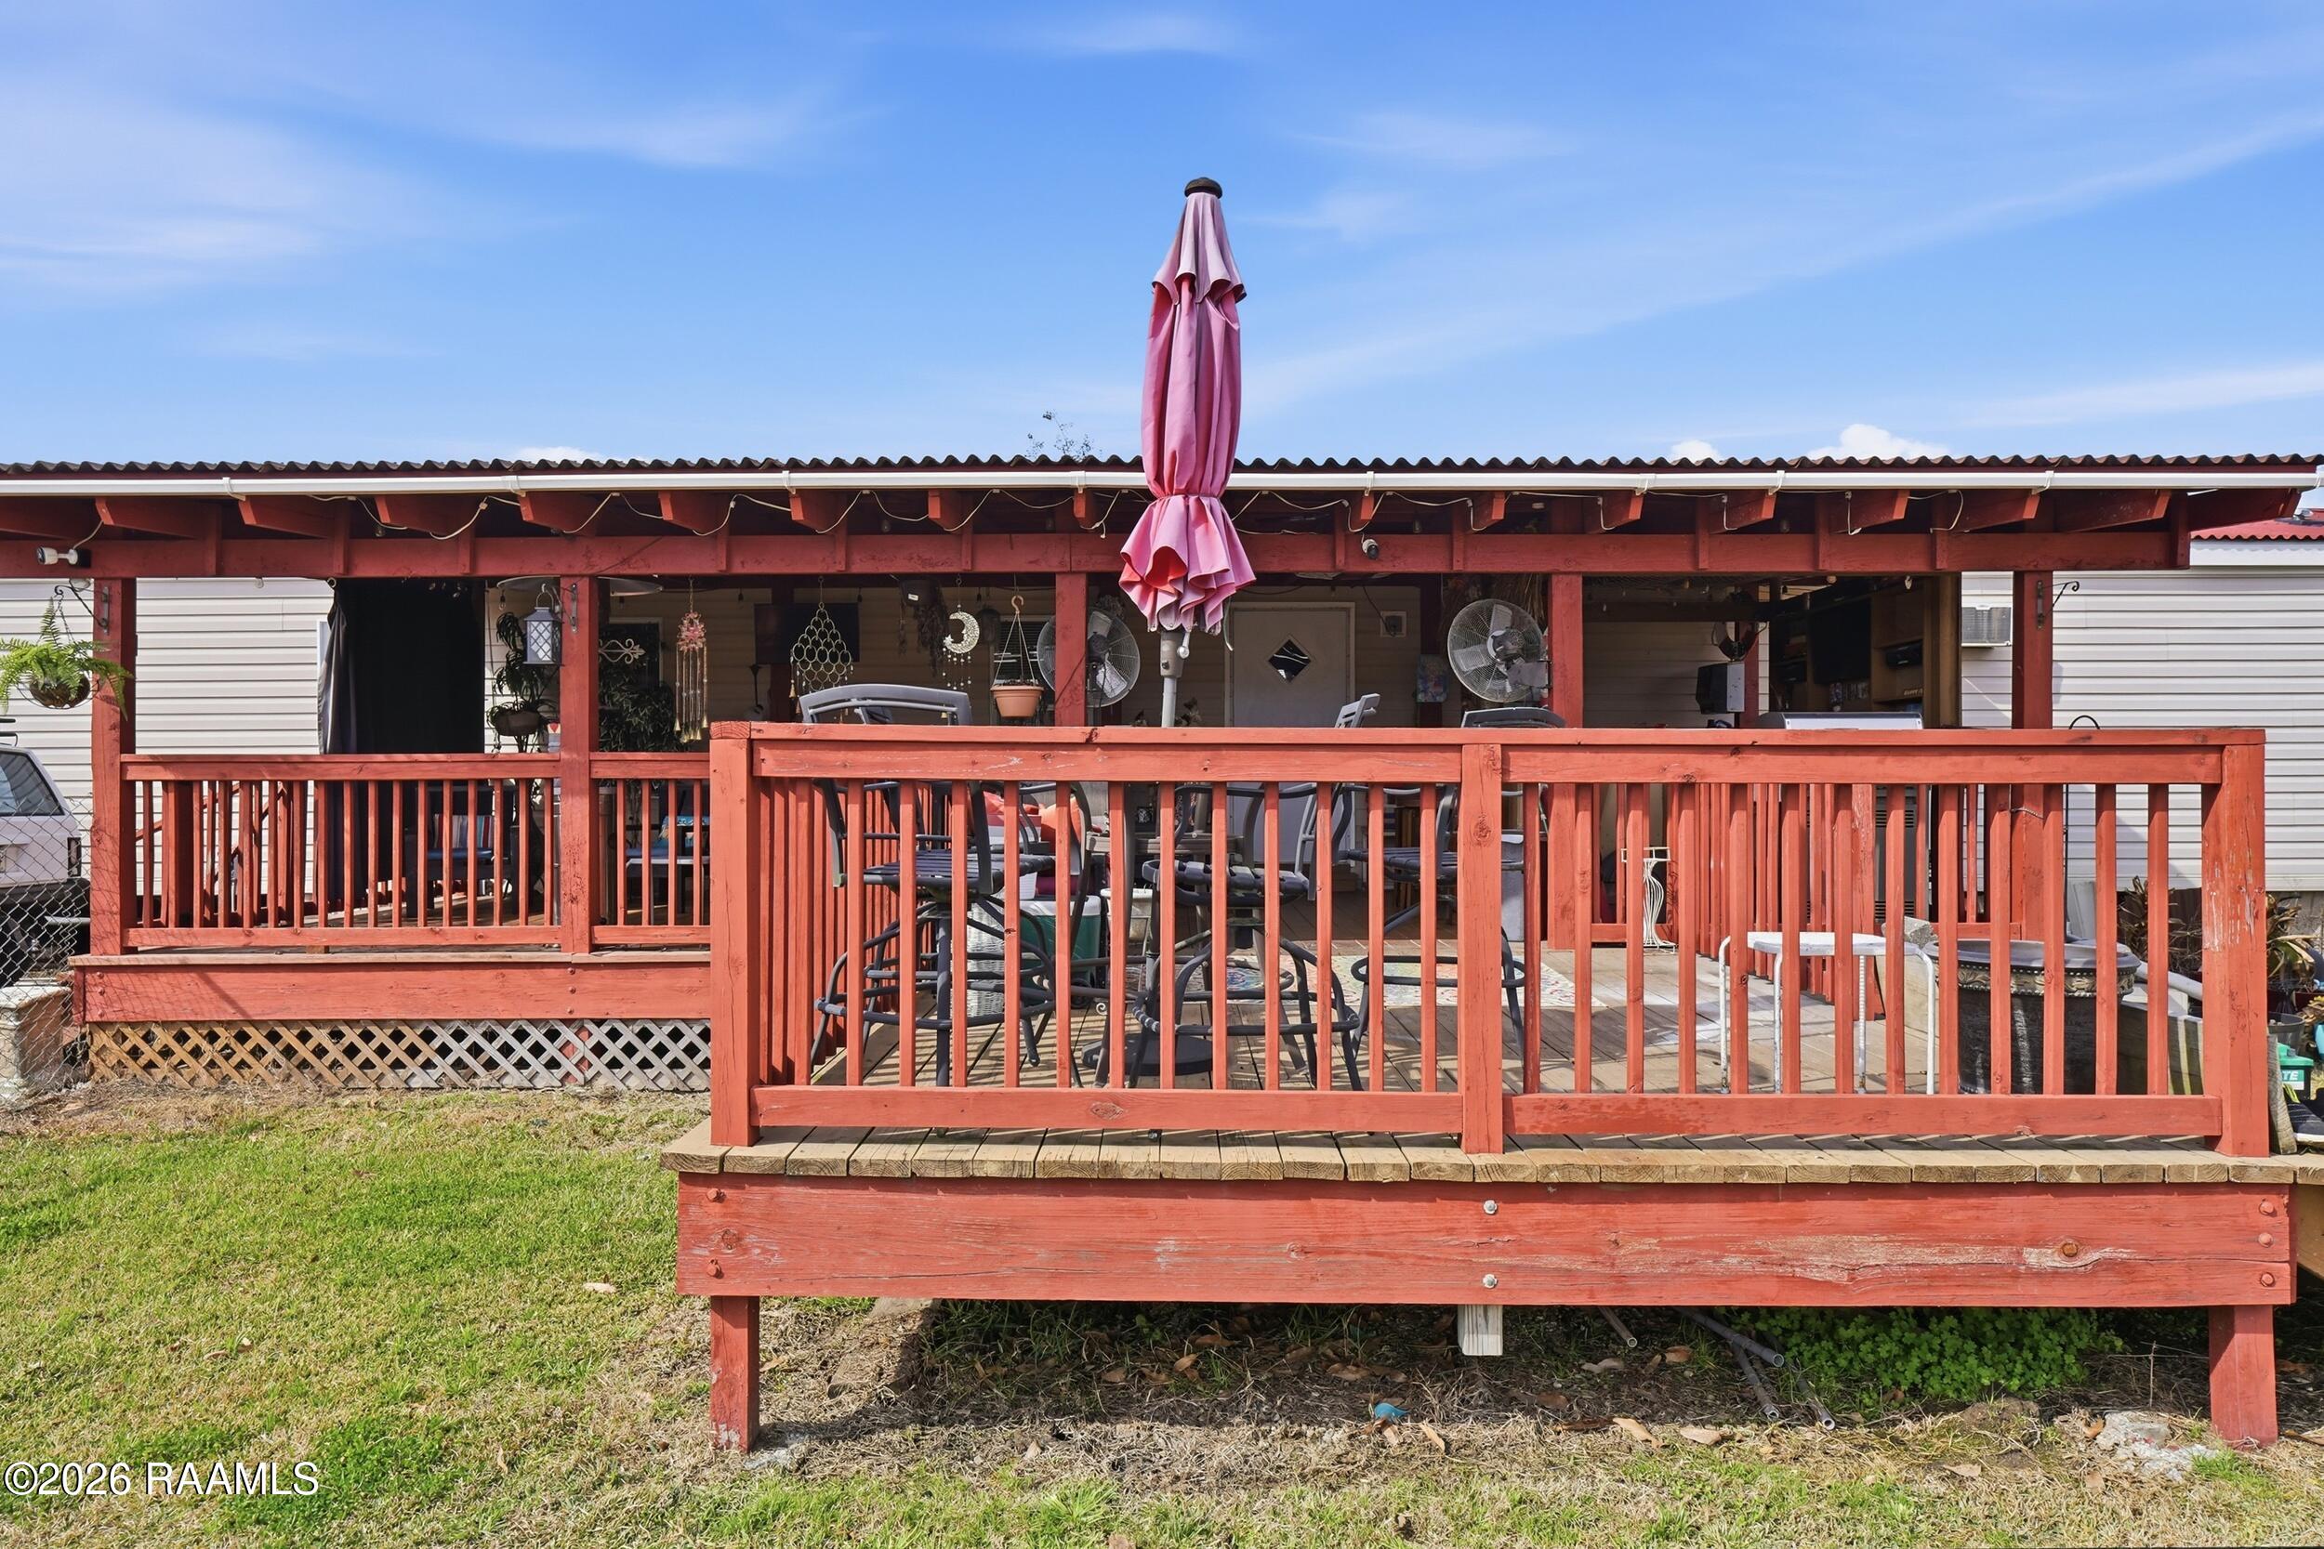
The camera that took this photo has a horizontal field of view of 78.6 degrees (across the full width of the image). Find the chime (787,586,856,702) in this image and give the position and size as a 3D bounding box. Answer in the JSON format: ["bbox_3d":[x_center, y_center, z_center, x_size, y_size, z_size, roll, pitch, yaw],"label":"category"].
[{"bbox_3d":[-1.738,-0.634,7.250,0.330,0.680,0.060,0,0,0],"label":"chime"}]

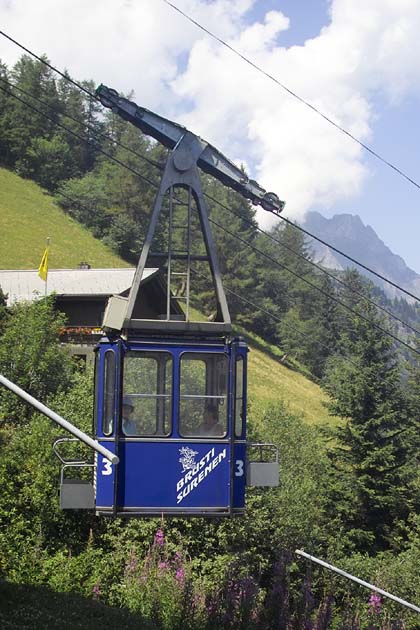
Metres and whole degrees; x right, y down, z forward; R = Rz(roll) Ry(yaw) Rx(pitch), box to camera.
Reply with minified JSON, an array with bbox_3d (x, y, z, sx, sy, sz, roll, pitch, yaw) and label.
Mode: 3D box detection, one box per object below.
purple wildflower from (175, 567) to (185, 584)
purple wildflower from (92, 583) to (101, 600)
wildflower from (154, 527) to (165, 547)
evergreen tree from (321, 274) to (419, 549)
[{"bbox_3d":[-0.243,2.073,7.100,0.077,0.143,0.077,1,-6,0],"label":"purple wildflower"},{"bbox_3d":[-0.903,2.200,7.100,0.062,0.143,0.062,1,-6,0],"label":"purple wildflower"},{"bbox_3d":[-0.413,1.812,7.300,0.079,0.164,0.079,1,-6,0],"label":"wildflower"},{"bbox_3d":[5.362,3.311,30.000,3.065,9.614,3.065,1,-6,0],"label":"evergreen tree"}]

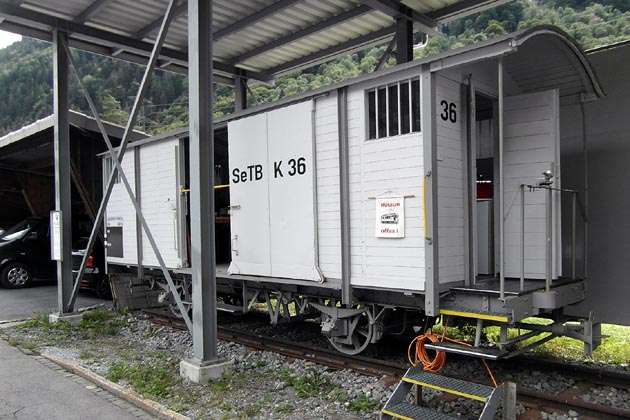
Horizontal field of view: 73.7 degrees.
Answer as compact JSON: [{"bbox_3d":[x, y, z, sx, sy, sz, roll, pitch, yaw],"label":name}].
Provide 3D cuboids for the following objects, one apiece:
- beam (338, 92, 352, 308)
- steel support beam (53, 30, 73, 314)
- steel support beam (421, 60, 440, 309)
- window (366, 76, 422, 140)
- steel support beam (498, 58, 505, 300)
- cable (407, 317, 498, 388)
[{"bbox_3d":[0.337,-0.163,4.720,0.085,2.430,0.090,-2,-2,41],"label":"beam"},{"bbox_3d":[-4.389,-0.669,7.300,0.200,4.950,0.200,-2,-2,41],"label":"steel support beam"},{"bbox_3d":[1.122,-0.185,4.080,0.090,2.420,0.120,-2,-2,41],"label":"steel support beam"},{"bbox_3d":[0.817,-1.040,4.370,0.640,0.560,0.070,-2,-2,41],"label":"window"},{"bbox_3d":[1.658,-0.281,3.740,0.037,2.130,0.037,-2,-2,41],"label":"steel support beam"},{"bbox_3d":[1.242,1.306,3.850,0.780,0.480,0.300,-2,-2,41],"label":"cable"}]

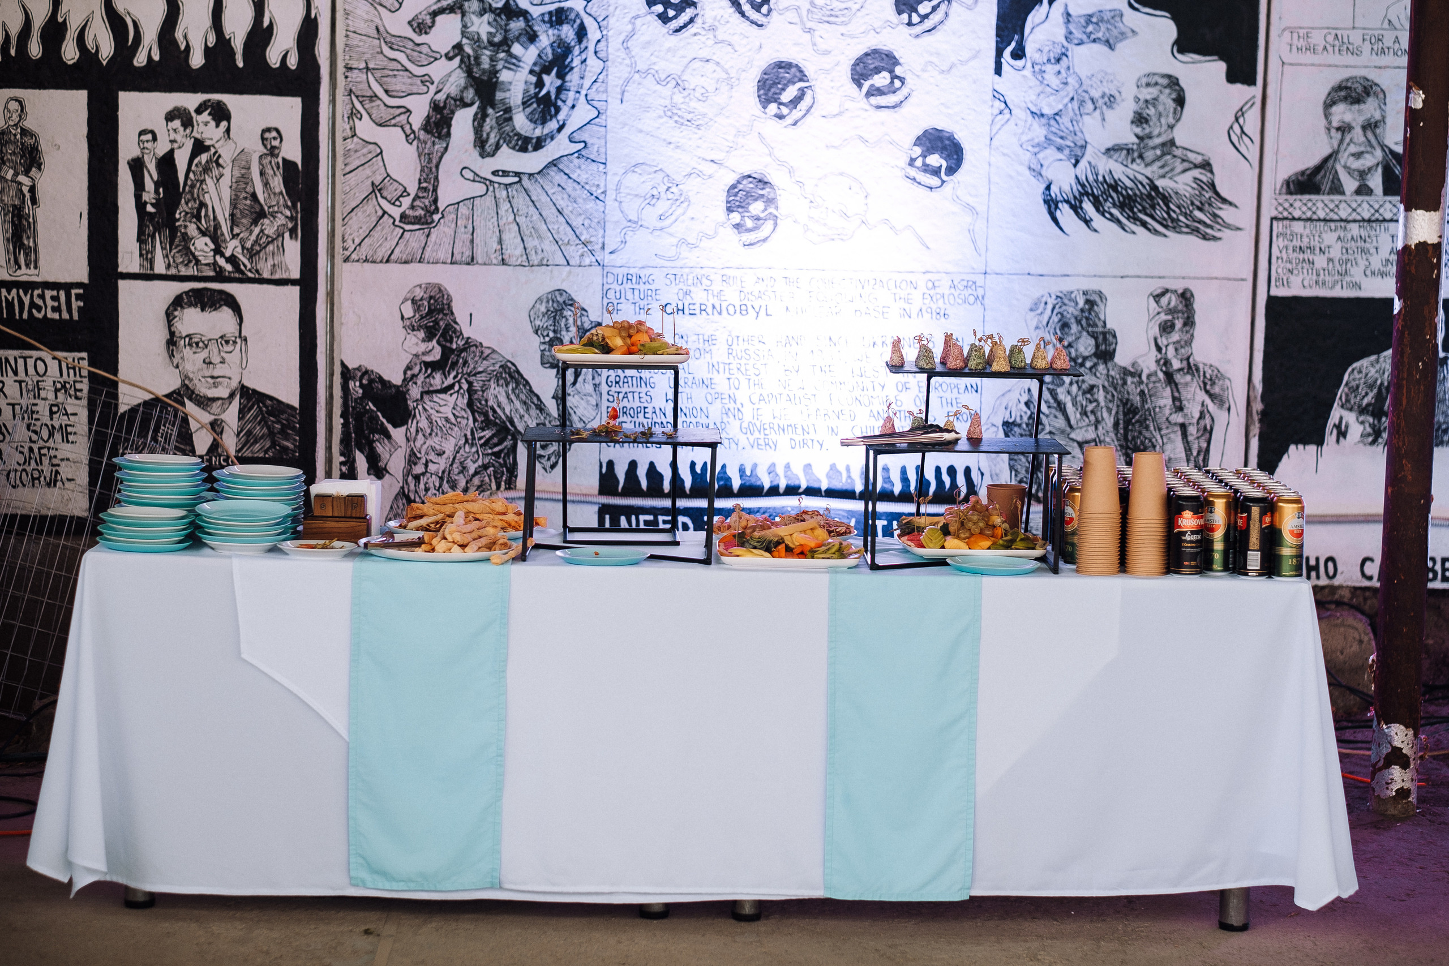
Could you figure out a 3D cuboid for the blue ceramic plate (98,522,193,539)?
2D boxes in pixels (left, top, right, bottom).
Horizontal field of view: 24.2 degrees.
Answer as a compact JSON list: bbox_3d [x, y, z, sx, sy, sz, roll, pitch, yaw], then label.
[{"bbox_3d":[-1.154,0.100,6.743,0.190,0.022,0.190,1,6,0],"label":"blue ceramic plate"}]

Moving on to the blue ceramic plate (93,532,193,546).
[{"bbox_3d":[-1.169,0.115,6.816,0.192,0.024,0.192,1,6,0],"label":"blue ceramic plate"}]

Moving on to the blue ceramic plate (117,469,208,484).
[{"bbox_3d":[-1.153,-0.008,6.928,0.190,0.022,0.190,1,6,0],"label":"blue ceramic plate"}]

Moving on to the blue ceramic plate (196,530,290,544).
[{"bbox_3d":[-0.970,0.111,6.820,0.192,0.024,0.192,1,6,0],"label":"blue ceramic plate"}]

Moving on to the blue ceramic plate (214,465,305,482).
[{"bbox_3d":[-0.960,-0.004,6.980,0.192,0.024,0.192,1,6,0],"label":"blue ceramic plate"}]

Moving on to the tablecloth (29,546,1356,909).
[{"bbox_3d":[-0.063,0.493,7.001,2.611,0.725,0.670,1,6,0],"label":"tablecloth"}]

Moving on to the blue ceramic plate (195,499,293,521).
[{"bbox_3d":[-0.961,0.064,6.759,0.190,0.023,0.190,1,9,0],"label":"blue ceramic plate"}]

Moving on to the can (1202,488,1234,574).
[{"bbox_3d":[0.993,0.101,6.770,0.066,0.168,0.066,1,6,0],"label":"can"}]

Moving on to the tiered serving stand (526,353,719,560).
[{"bbox_3d":[-0.208,-0.053,6.987,0.403,0.380,0.580,1,6,0],"label":"tiered serving stand"}]

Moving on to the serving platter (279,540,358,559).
[{"bbox_3d":[-0.811,0.135,6.747,0.163,0.025,0.163,1,6,0],"label":"serving platter"}]

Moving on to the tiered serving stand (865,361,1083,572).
[{"bbox_3d":[0.517,-0.040,6.987,0.457,0.385,0.580,1,6,0],"label":"tiered serving stand"}]

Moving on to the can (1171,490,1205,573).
[{"bbox_3d":[0.919,0.101,6.707,0.066,0.168,0.066,1,6,0],"label":"can"}]

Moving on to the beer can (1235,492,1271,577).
[{"bbox_3d":[1.060,0.105,6.742,0.066,0.168,0.066,1,6,0],"label":"beer can"}]

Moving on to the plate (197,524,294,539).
[{"bbox_3d":[-0.962,0.110,6.763,0.190,0.022,0.190,1,6,0],"label":"plate"}]

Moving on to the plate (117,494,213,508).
[{"bbox_3d":[-1.159,0.038,6.990,0.192,0.024,0.192,1,6,0],"label":"plate"}]

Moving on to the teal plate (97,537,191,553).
[{"bbox_3d":[-1.168,0.124,6.817,0.192,0.019,0.192,1,6,0],"label":"teal plate"}]

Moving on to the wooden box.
[{"bbox_3d":[-0.793,0.093,6.935,0.135,0.055,0.090,1,6,0],"label":"wooden box"}]

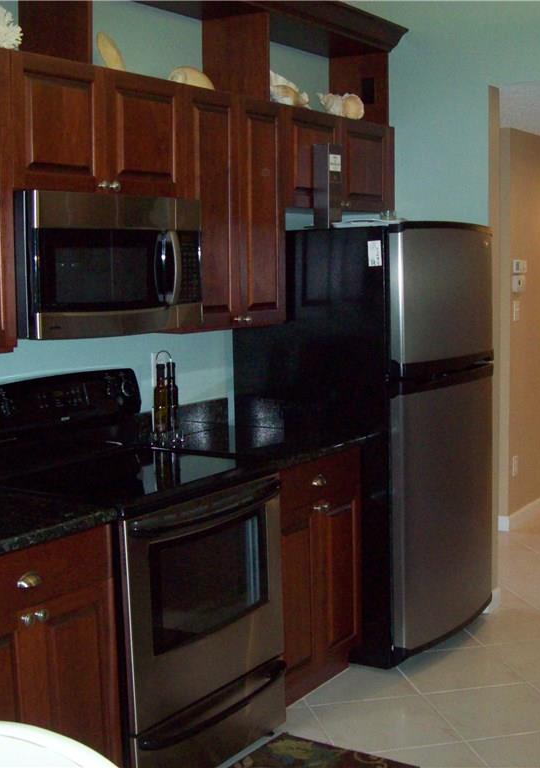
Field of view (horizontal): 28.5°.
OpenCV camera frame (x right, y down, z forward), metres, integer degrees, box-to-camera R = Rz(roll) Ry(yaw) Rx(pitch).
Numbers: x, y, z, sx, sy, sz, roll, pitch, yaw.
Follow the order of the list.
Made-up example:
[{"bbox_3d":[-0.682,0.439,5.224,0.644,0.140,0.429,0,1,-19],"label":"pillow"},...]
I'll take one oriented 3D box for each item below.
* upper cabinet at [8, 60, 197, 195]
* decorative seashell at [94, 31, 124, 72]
[{"bbox_3d":[-0.634,-0.777,3.317,0.321,0.384,0.764,4,8,34],"label":"upper cabinet"},{"bbox_3d":[-0.511,-1.036,3.397,0.100,0.165,0.075,-2,7,-8],"label":"decorative seashell"}]

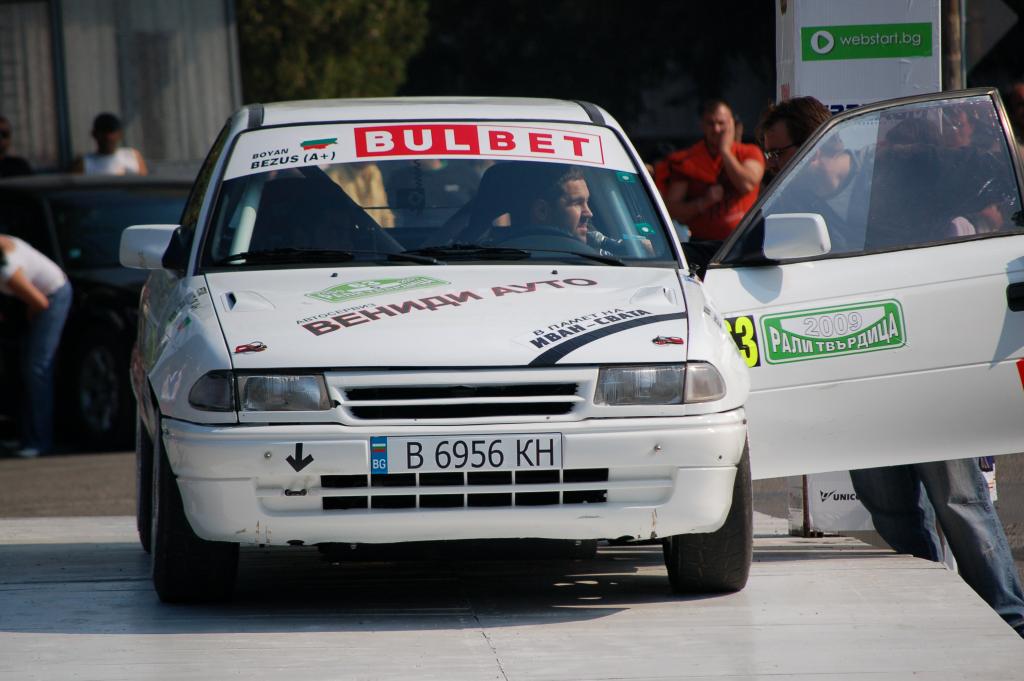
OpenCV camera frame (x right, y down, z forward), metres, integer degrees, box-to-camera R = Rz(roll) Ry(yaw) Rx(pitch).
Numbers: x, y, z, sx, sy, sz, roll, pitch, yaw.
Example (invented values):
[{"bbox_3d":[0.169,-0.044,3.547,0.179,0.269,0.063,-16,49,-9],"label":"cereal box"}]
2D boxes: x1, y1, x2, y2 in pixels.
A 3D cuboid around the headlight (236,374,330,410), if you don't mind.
[{"bbox_3d":[-0.624,0.142,23.285,0.255,0.105,0.140,-1,2,-3],"label":"headlight"}]

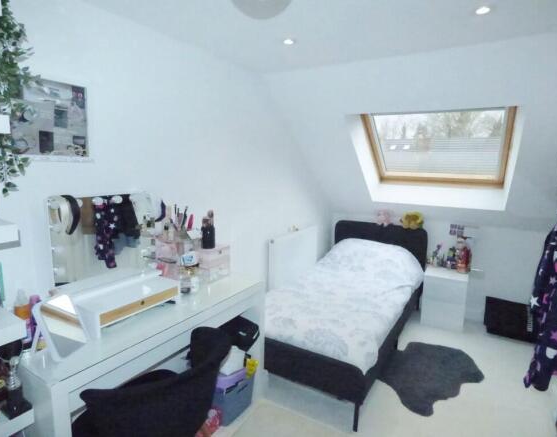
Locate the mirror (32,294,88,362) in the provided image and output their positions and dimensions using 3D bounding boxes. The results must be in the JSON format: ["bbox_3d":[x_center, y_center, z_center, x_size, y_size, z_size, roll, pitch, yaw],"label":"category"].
[{"bbox_3d":[-0.778,0.377,1.214,0.130,0.205,0.145,4,9,18],"label":"mirror"}]

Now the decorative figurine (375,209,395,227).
[{"bbox_3d":[1.128,-0.007,3.603,0.175,0.180,0.140,5,9,22],"label":"decorative figurine"}]

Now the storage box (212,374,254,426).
[{"bbox_3d":[-0.337,0.998,2.058,0.300,0.310,0.260,6,10,30],"label":"storage box"}]

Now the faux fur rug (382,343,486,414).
[{"bbox_3d":[1.077,1.103,2.476,0.960,0.040,0.620,-5,11,-34],"label":"faux fur rug"}]

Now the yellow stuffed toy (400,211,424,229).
[{"bbox_3d":[1.373,0.030,3.459,0.200,0.180,0.150,5,9,22],"label":"yellow stuffed toy"}]

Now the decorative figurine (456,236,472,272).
[{"bbox_3d":[1.701,0.333,3.097,0.125,0.310,0.110,6,10,28],"label":"decorative figurine"}]

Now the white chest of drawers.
[{"bbox_3d":[1.630,0.729,3.314,0.370,0.545,0.400,5,10,24],"label":"white chest of drawers"}]

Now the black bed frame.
[{"bbox_3d":[0.574,0.613,2.883,0.970,0.860,2.060,6,10,30],"label":"black bed frame"}]

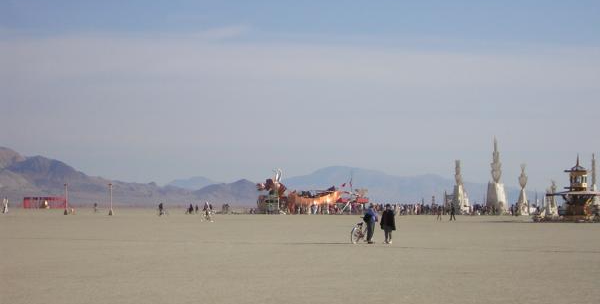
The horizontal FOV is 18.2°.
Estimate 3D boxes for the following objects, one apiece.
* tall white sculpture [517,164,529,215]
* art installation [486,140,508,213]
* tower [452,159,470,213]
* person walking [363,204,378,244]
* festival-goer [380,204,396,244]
[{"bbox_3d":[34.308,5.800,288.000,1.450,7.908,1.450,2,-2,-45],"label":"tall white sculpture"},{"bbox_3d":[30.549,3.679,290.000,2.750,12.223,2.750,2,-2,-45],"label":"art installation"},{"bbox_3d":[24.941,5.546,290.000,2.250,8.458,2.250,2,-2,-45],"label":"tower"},{"bbox_3d":[3.059,3.105,81.000,0.580,1.752,0.500,-1,-2,42],"label":"person walking"},{"bbox_3d":[3.829,3.113,81.000,0.640,1.726,0.420,0,-2,0],"label":"festival-goer"}]

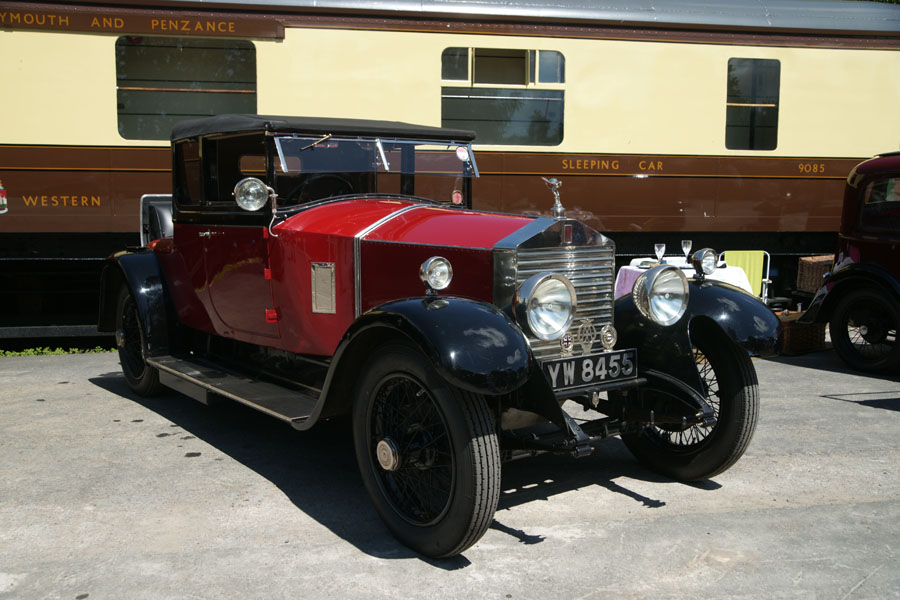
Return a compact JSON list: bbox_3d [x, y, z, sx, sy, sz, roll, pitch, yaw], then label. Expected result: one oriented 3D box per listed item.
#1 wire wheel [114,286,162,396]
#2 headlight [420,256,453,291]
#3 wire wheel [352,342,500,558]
[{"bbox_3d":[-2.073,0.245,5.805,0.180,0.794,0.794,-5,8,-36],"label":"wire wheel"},{"bbox_3d":[-0.067,-0.096,3.051,0.118,0.118,0.105,-5,8,-36],"label":"headlight"},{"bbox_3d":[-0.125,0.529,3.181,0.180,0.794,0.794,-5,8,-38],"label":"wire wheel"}]

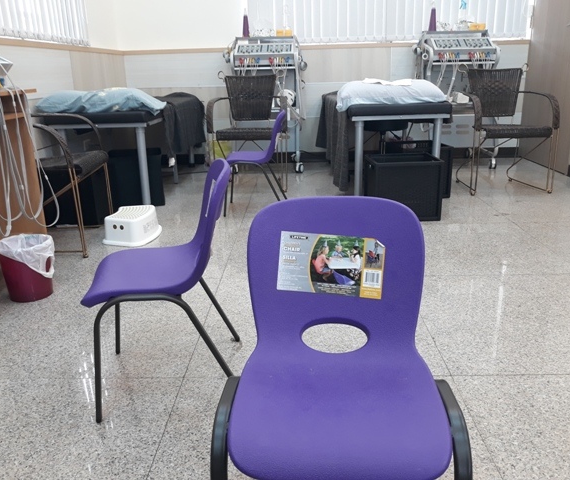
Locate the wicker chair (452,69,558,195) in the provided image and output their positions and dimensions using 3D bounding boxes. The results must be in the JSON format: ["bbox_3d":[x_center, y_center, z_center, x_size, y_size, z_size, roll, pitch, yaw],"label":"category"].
[{"bbox_3d":[1.485,-0.761,3.416,0.566,0.798,0.525,-2,18,-1],"label":"wicker chair"}]

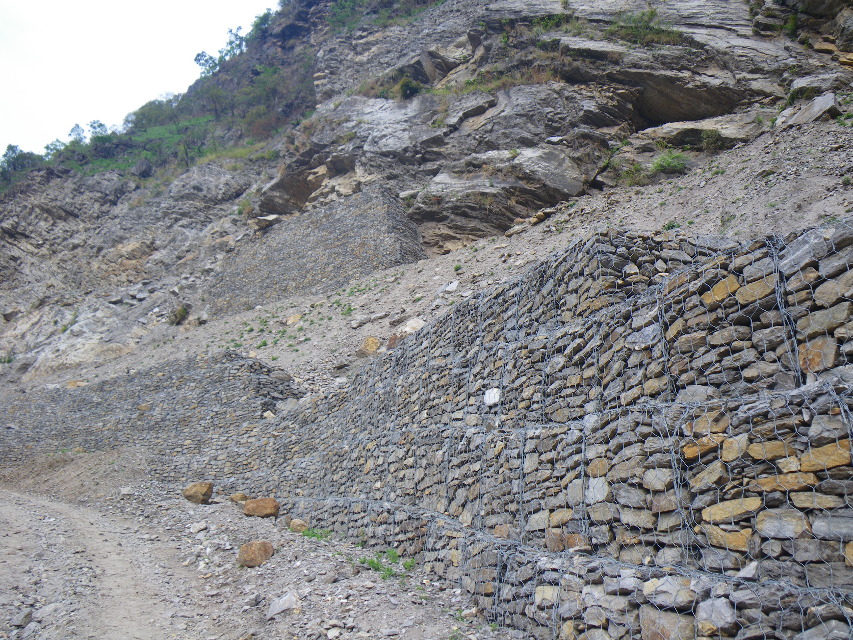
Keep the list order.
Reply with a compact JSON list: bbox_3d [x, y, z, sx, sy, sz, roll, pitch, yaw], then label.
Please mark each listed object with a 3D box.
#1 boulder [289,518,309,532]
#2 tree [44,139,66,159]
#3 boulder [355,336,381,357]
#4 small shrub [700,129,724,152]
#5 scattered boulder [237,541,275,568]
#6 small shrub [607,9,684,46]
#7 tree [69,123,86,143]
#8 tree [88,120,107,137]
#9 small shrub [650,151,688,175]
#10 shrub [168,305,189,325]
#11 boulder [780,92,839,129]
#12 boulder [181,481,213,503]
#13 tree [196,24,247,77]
[{"bbox_3d":[-2.934,4.728,15.879,0.435,0.321,0.370,2,-13,-10],"label":"boulder"},{"bbox_3d":[-64.512,-29.735,120.000,3.826,3.834,3.443,7,-15,-29],"label":"tree"},{"bbox_3d":[-1.325,0.595,15.500,0.560,0.430,0.450,1,-11,-5],"label":"boulder"},{"bbox_3d":[6.631,-4.162,16.000,0.556,0.556,0.473,-6,-14,24],"label":"small shrub"},{"bbox_3d":[-2.255,3.092,9.100,0.480,0.340,0.420,3,-12,-13],"label":"scattered boulder"},{"bbox_3d":[12.059,-16.106,38.000,4.200,2.000,2.400,-4,-12,19],"label":"small shrub"},{"bbox_3d":[-60.687,-32.430,120.000,3.130,4.017,2.973,7,-14,-28],"label":"tree"},{"bbox_3d":[-57.122,-33.213,120.000,3.652,3.104,3.286,7,-14,-27],"label":"tree"},{"bbox_3d":[5.282,-3.423,15.000,0.826,0.522,0.743,-5,-14,20],"label":"small shrub"},{"bbox_3d":[-11.140,-0.247,31.000,0.900,0.850,0.800,4,-12,-20],"label":"shrub"},{"bbox_3d":[8.303,-4.554,15.000,1.391,0.782,0.974,-8,-15,30],"label":"boulder"},{"bbox_3d":[-5.309,3.999,16.000,0.670,0.480,0.530,4,-12,-17],"label":"boulder"},{"bbox_3d":[-35.821,-46.863,120.000,9.042,9.494,7.234,4,-13,-18],"label":"tree"}]

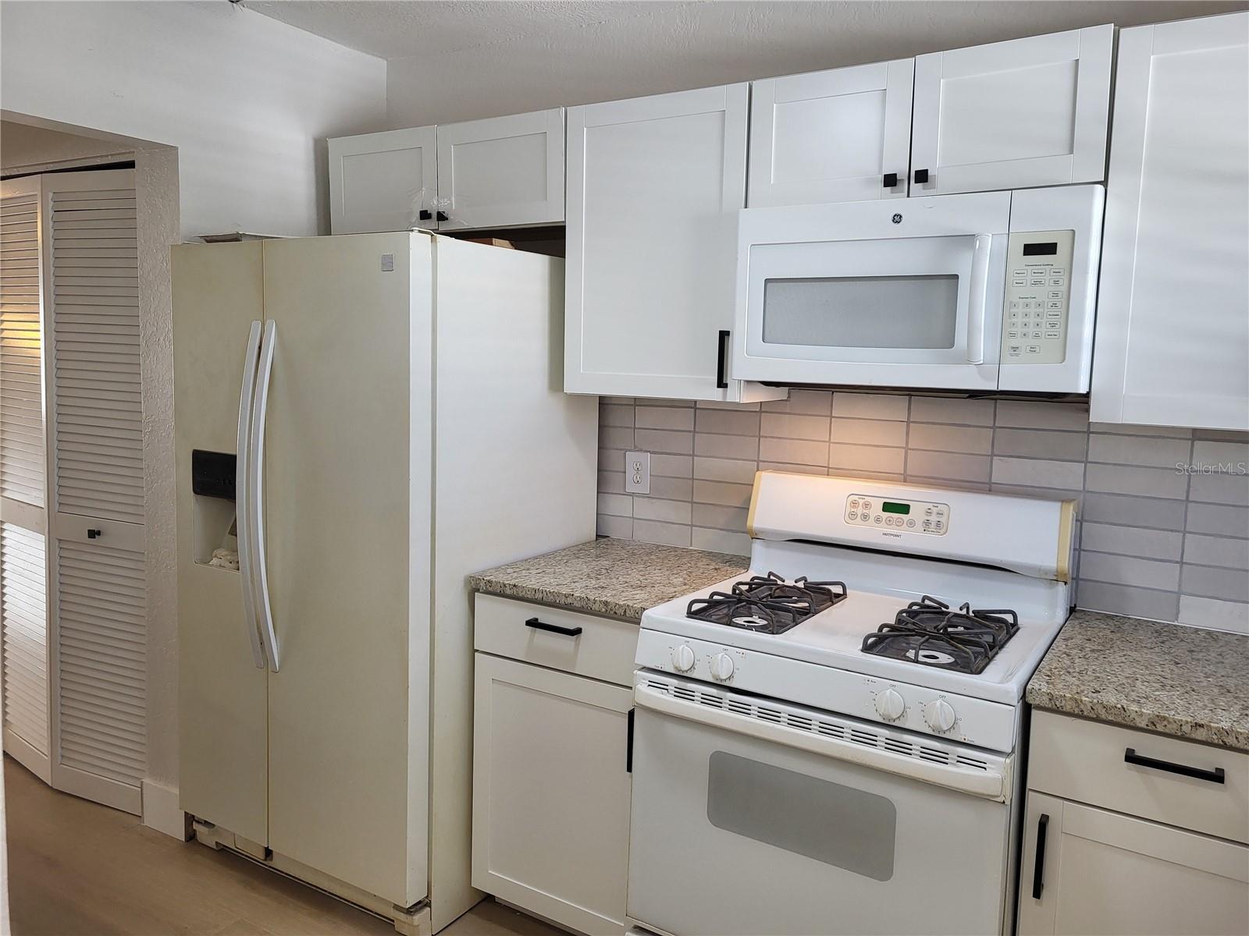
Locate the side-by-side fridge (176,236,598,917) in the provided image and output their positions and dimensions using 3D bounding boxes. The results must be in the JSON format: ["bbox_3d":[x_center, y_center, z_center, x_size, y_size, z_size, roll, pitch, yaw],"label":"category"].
[{"bbox_3d":[-0.689,0.254,2.776,0.897,1.748,0.830,5,8,31],"label":"side-by-side fridge"}]

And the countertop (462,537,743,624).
[{"bbox_3d":[0.014,0.285,2.505,0.562,0.034,0.649,5,8,31],"label":"countertop"}]

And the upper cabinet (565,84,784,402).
[{"bbox_3d":[0.147,-0.572,2.526,0.531,0.758,0.320,5,8,31],"label":"upper cabinet"}]

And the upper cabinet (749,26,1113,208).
[{"bbox_3d":[0.705,-0.747,2.160,0.770,0.300,0.324,5,8,31],"label":"upper cabinet"}]

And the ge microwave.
[{"bbox_3d":[0.684,-0.384,2.160,0.757,0.407,0.410,5,8,31],"label":"ge microwave"}]

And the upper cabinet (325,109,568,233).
[{"bbox_3d":[-0.464,-0.857,2.873,0.916,0.301,0.320,5,8,31],"label":"upper cabinet"}]

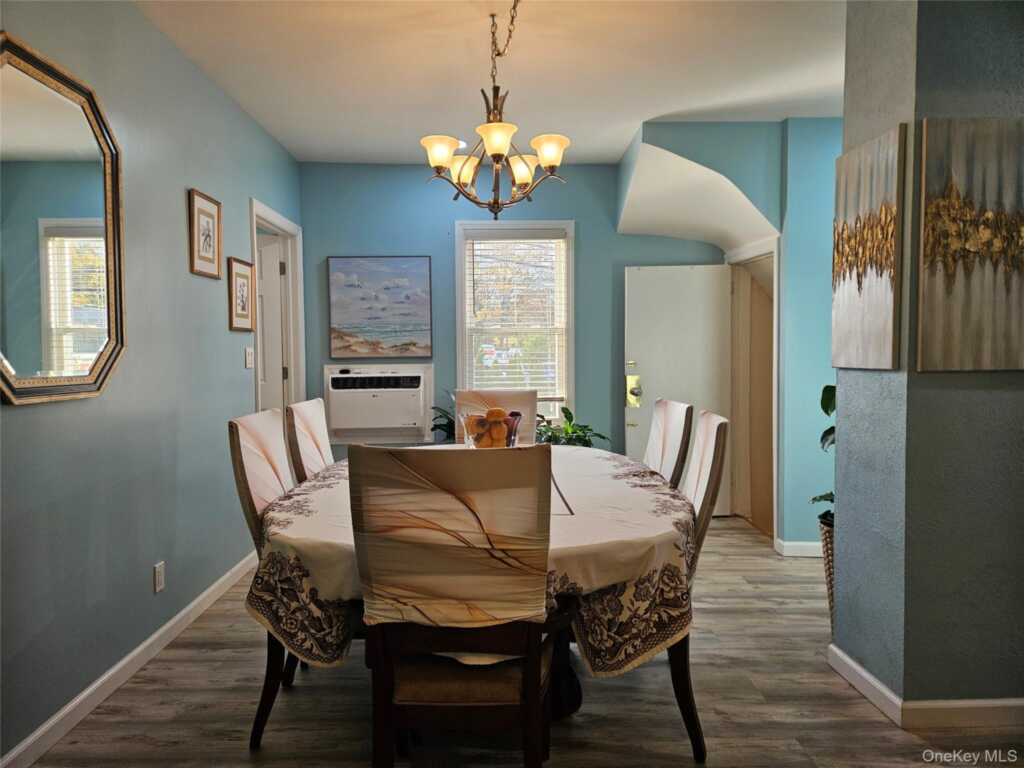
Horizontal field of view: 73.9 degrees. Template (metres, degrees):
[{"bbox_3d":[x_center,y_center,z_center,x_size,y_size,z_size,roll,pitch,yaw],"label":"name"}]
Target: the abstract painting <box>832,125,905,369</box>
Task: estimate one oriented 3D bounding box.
[{"bbox_3d":[1.228,-0.443,2.356,0.032,0.776,0.380,-1,3,-2],"label":"abstract painting"}]

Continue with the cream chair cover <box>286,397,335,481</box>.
[{"bbox_3d":[-0.805,0.301,2.787,0.140,0.460,0.430,-1,3,-2],"label":"cream chair cover"}]

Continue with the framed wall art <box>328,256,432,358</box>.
[{"bbox_3d":[-0.974,-0.568,5.070,0.761,0.756,0.035,-1,3,-2],"label":"framed wall art"}]

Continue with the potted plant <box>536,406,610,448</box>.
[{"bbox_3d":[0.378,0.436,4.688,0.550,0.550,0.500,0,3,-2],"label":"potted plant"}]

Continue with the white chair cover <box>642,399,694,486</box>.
[{"bbox_3d":[0.595,0.306,2.784,0.160,0.470,0.430,-1,3,-5],"label":"white chair cover"}]

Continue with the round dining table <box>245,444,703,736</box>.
[{"bbox_3d":[-0.099,0.735,2.534,1.360,0.765,1.950,-1,3,-2],"label":"round dining table"}]

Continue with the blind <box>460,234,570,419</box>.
[{"bbox_3d":[0.022,-0.465,5.016,0.760,1.290,0.050,0,3,-2],"label":"blind"}]

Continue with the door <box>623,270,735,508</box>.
[{"bbox_3d":[1.245,0.048,5.099,0.776,1.859,0.045,0,3,7],"label":"door"}]

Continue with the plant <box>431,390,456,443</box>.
[{"bbox_3d":[-0.429,0.319,4.690,0.380,0.550,0.360,-1,3,-2],"label":"plant"}]

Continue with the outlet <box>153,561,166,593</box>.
[{"bbox_3d":[-1.465,0.811,2.839,0.012,0.117,0.075,0,3,-2],"label":"outlet"}]

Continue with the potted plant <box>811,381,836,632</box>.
[{"bbox_3d":[1.524,0.507,2.949,0.480,1.200,0.480,0,3,-2],"label":"potted plant"}]

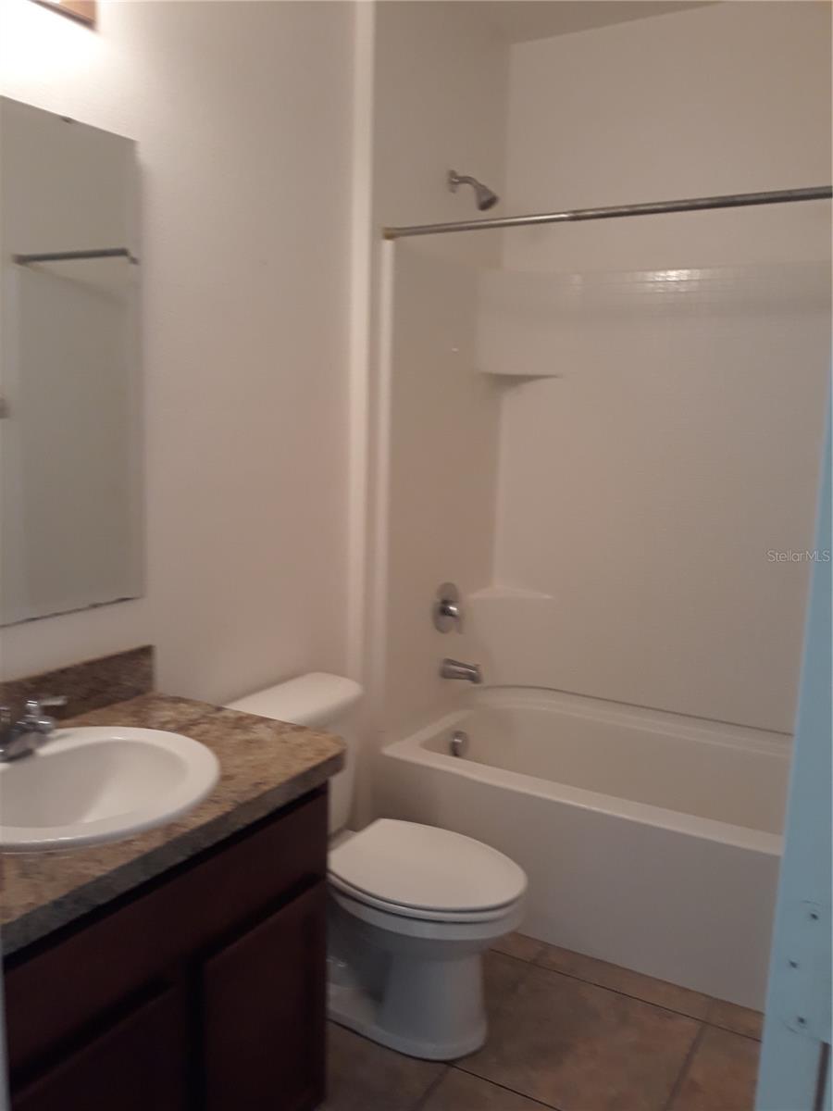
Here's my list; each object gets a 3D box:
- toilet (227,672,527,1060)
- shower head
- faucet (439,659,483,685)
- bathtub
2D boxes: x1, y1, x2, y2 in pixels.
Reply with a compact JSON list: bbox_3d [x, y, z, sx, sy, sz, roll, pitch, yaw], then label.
[{"bbox_3d":[-0.089,0.739,2.134,0.737,0.716,0.470,6,9,30],"label":"toilet"},{"bbox_3d":[0.181,-1.132,2.789,0.158,0.129,0.066,6,9,30],"label":"shower head"},{"bbox_3d":[0.155,0.387,2.996,0.142,0.065,0.060,6,9,30],"label":"faucet"},{"bbox_3d":[0.725,0.814,2.687,1.520,0.458,0.790,6,9,30],"label":"bathtub"}]

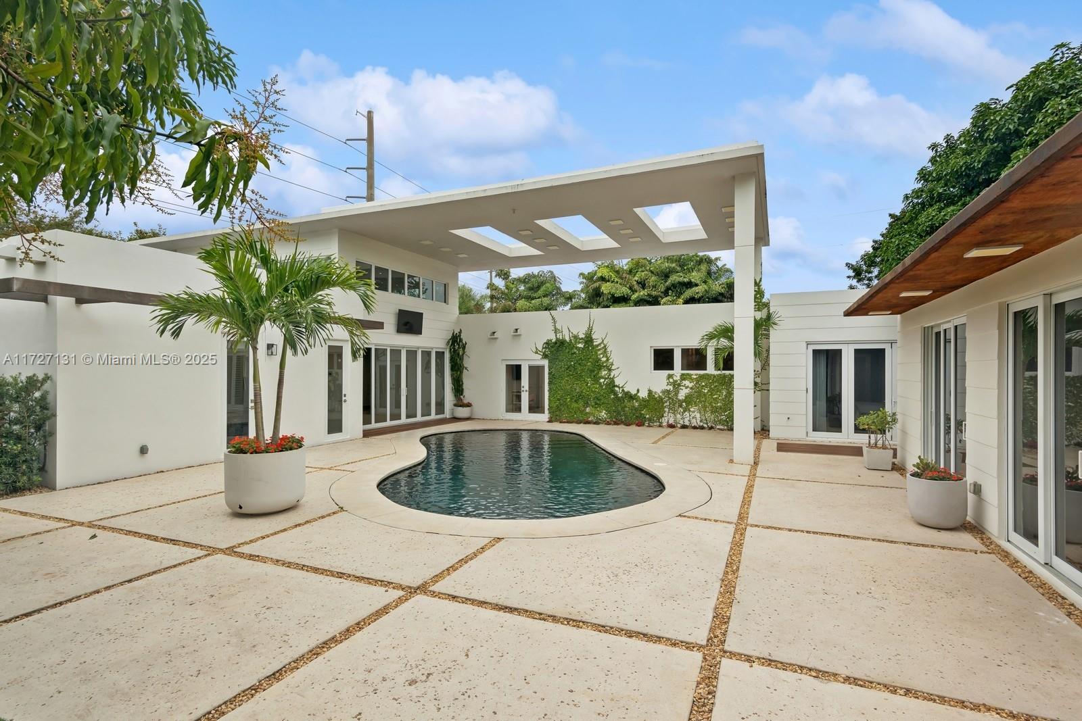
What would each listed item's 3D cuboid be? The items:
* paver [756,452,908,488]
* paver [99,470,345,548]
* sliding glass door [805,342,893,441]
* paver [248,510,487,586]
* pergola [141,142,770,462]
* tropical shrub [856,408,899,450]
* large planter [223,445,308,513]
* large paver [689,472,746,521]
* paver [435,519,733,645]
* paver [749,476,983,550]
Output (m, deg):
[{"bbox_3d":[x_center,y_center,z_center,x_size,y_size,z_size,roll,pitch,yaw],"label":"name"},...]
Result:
[{"bbox_3d":[4.440,1.715,8.097,1.781,0.070,2.489,-1,-1,24],"label":"paver"},{"bbox_3d":[-2.971,1.683,6.143,2.017,0.070,2.873,-1,-1,24],"label":"paver"},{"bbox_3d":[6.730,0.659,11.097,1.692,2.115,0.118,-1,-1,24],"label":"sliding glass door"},{"bbox_3d":[-1.453,1.651,4.562,1.791,0.070,1.210,-1,-1,24],"label":"paver"},{"bbox_3d":[-2.356,-0.701,13.878,15.643,4.998,6.444,-1,-1,24],"label":"pergola"},{"bbox_3d":[5.292,1.058,8.051,0.590,0.649,0.561,-1,-1,24],"label":"tropical shrub"},{"bbox_3d":[-3.129,1.322,5.811,0.807,0.639,0.807,-1,-1,24],"label":"large planter"},{"bbox_3d":[2.106,1.683,6.368,0.807,0.070,2.342,-1,-1,24],"label":"large paver"},{"bbox_3d":[0.578,1.644,4.320,1.820,0.070,2.410,-1,-1,24],"label":"paver"},{"bbox_3d":[3.380,1.670,5.758,1.820,0.070,2.312,-1,-1,24],"label":"paver"}]

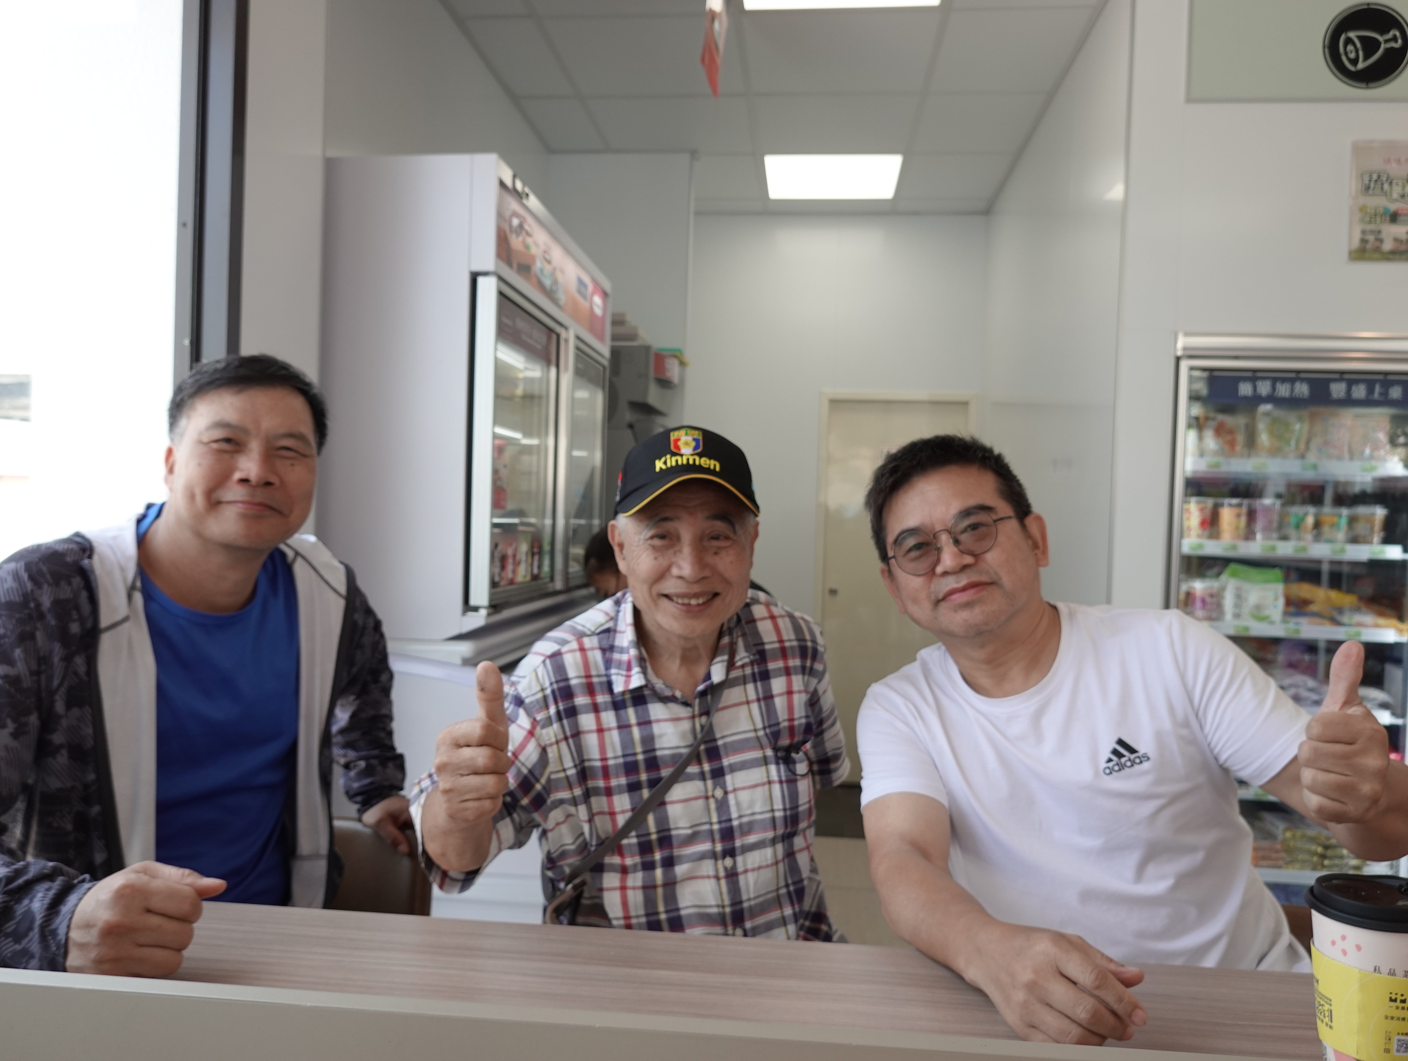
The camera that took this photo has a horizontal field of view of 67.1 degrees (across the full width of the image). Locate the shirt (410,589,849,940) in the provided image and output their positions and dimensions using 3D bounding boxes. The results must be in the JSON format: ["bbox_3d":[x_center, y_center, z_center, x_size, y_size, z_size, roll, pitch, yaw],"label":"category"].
[{"bbox_3d":[-0.035,0.360,1.250,0.480,0.580,0.450,2,1,-3],"label":"shirt"}]

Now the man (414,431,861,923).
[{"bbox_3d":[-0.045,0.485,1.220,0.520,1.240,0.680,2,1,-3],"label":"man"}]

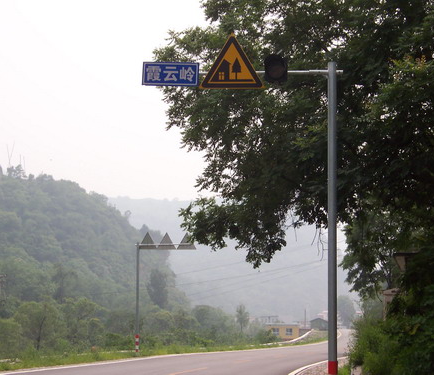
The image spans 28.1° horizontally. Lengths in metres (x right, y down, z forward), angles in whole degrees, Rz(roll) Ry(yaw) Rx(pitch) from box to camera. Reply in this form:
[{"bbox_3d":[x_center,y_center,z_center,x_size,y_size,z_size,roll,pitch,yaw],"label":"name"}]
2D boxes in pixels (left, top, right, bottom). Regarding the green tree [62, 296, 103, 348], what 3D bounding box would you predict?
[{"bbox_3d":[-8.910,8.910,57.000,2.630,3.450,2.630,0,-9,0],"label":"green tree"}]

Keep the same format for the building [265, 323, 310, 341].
[{"bbox_3d":[9.220,19.240,115.000,5.040,2.630,4.600,1,-9,-7],"label":"building"}]

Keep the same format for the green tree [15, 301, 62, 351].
[{"bbox_3d":[-11.600,9.010,56.000,3.100,3.390,3.100,0,-9,0],"label":"green tree"}]

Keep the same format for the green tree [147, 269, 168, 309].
[{"bbox_3d":[-8.580,14.640,125.000,2.880,5.850,2.880,0,-9,0],"label":"green tree"}]

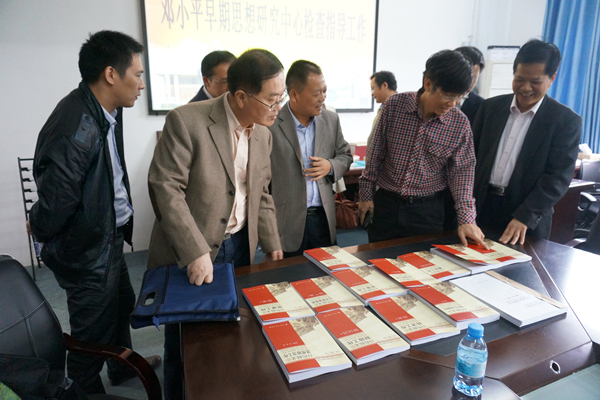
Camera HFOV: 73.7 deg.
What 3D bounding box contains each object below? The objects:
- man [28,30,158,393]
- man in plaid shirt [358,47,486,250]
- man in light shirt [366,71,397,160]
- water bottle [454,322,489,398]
[{"bbox_3d":[-0.862,0.127,1.773,0.500,1.670,0.520,-2,13,-12],"label":"man"},{"bbox_3d":[0.604,0.111,2.052,0.560,1.620,0.520,3,13,12],"label":"man in plaid shirt"},{"bbox_3d":[0.682,-0.153,3.120,0.340,1.670,0.480,-3,13,-17],"label":"man in light shirt"},{"bbox_3d":[0.387,0.349,0.894,0.061,0.153,0.061,1,13,0],"label":"water bottle"}]

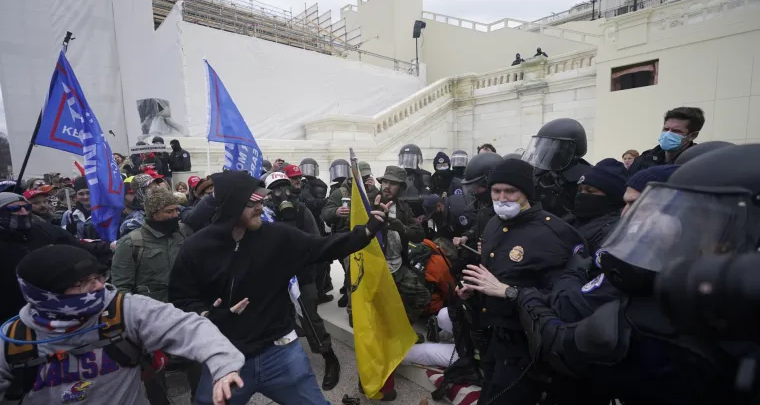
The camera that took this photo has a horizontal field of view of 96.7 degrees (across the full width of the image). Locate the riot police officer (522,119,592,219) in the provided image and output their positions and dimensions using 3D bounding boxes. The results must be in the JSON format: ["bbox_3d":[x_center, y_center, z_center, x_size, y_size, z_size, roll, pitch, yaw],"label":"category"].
[{"bbox_3d":[1.144,0.475,2.050,0.480,1.900,0.600,-4,7,-20],"label":"riot police officer"}]

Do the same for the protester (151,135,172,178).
[{"bbox_3d":[-5.026,-0.601,7.700,0.550,1.780,0.400,-5,7,-26],"label":"protester"}]

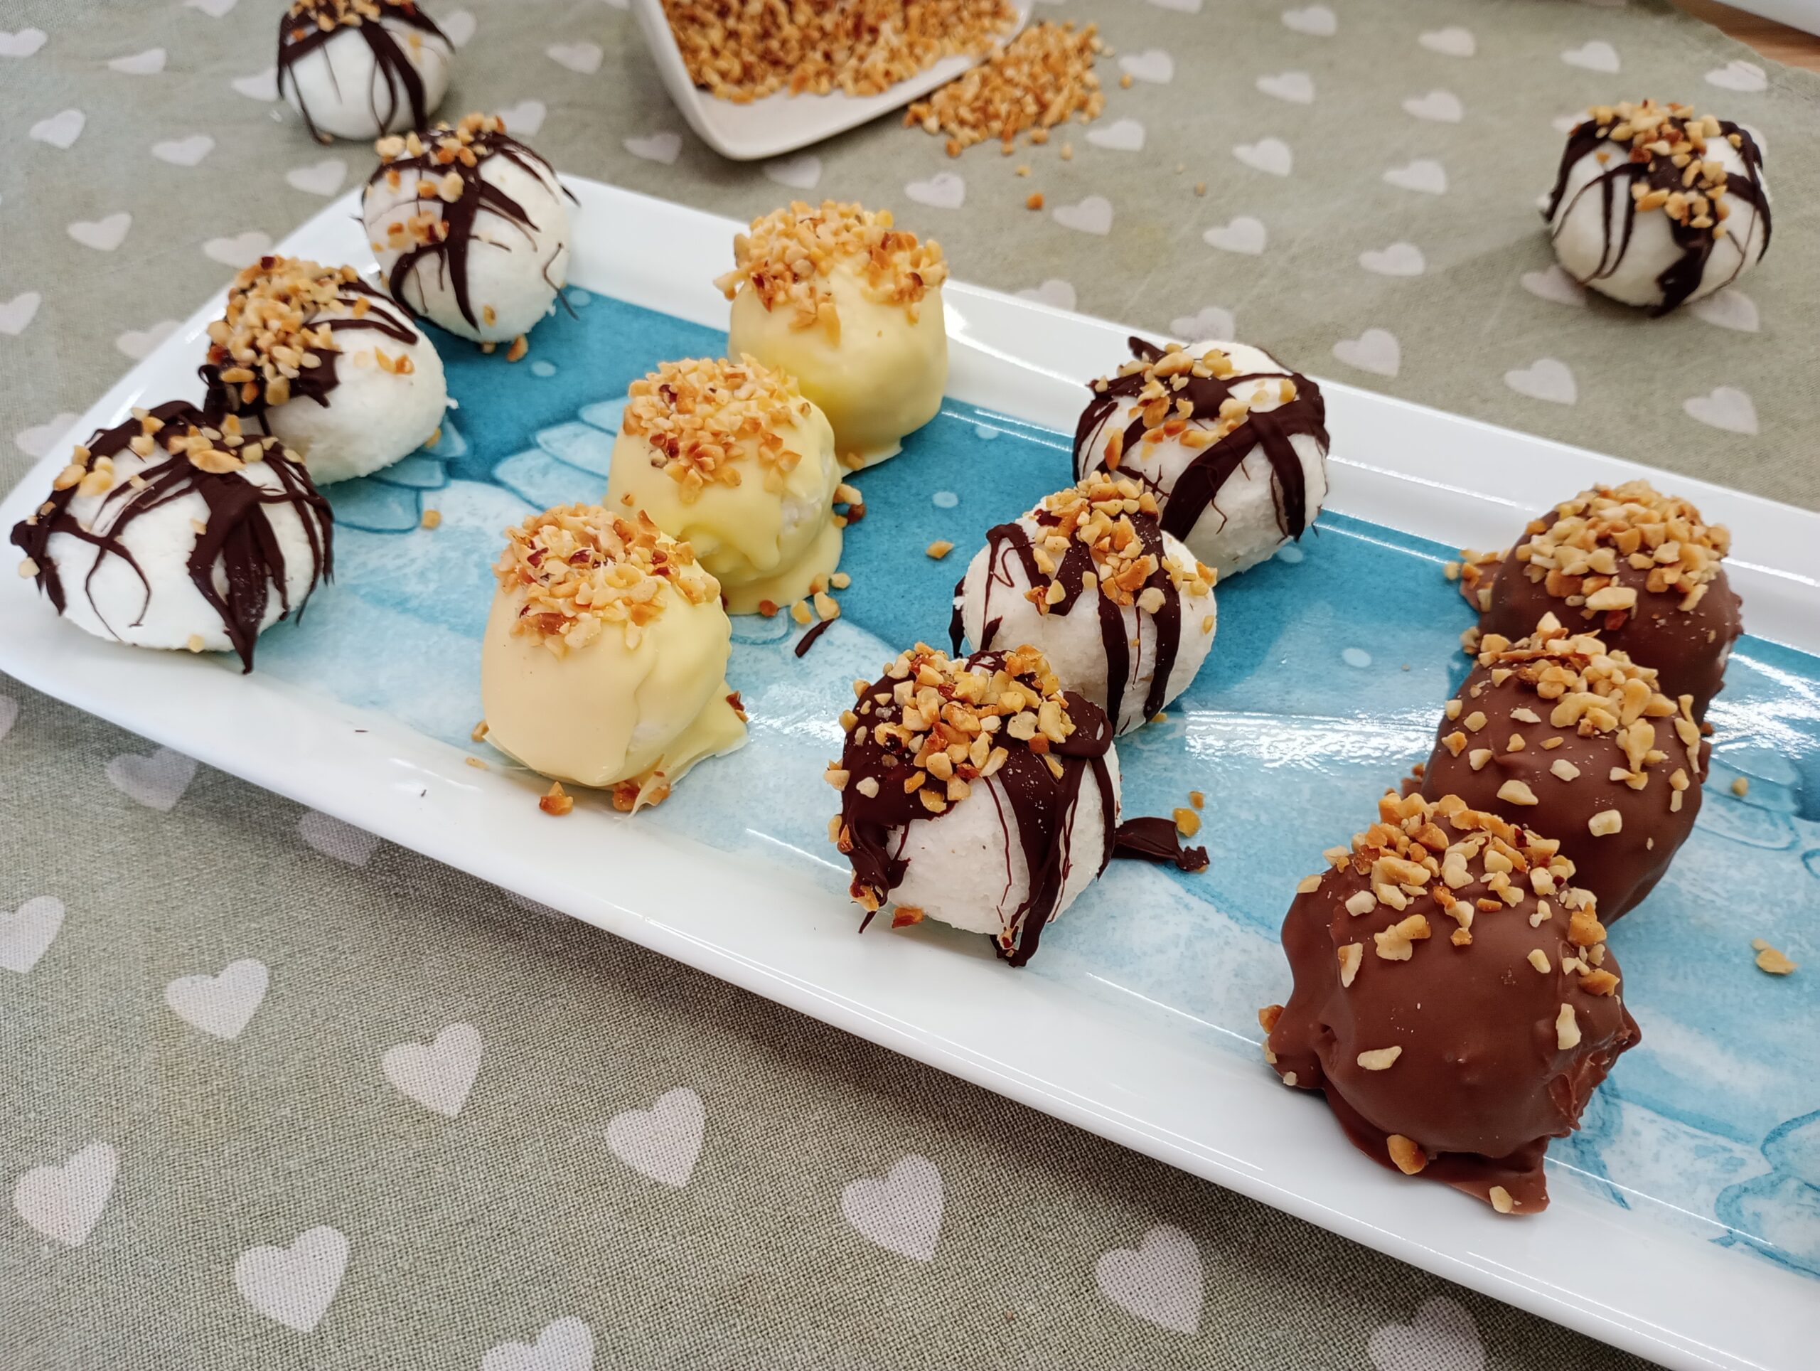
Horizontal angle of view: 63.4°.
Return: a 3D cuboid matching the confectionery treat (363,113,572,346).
[{"bbox_3d":[-0.077,-0.080,0.258,0.034,0.037,0.034,-16,54,-11],"label":"confectionery treat"}]

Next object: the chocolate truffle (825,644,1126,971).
[{"bbox_3d":[0.009,0.013,0.193,0.038,0.035,0.040,-1,53,0],"label":"chocolate truffle"}]

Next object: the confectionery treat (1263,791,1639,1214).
[{"bbox_3d":[0.064,0.034,0.173,0.042,0.040,0.044,-1,53,0],"label":"confectionery treat"}]

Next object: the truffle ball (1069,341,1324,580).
[{"bbox_3d":[0.046,-0.038,0.232,0.039,0.033,0.038,0,53,1],"label":"truffle ball"}]

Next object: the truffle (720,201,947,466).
[{"bbox_3d":[-0.012,-0.056,0.238,0.037,0.039,0.037,-4,53,-2],"label":"truffle"}]

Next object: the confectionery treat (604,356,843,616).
[{"bbox_3d":[-0.028,-0.029,0.220,0.035,0.036,0.035,-9,53,-6],"label":"confectionery treat"}]

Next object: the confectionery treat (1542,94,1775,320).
[{"bbox_3d":[0.144,-0.094,0.282,0.039,0.033,0.038,-1,53,0],"label":"confectionery treat"}]

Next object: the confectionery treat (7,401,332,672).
[{"bbox_3d":[-0.113,-0.025,0.225,0.043,0.033,0.040,0,53,1],"label":"confectionery treat"}]

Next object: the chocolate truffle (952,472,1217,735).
[{"bbox_3d":[0.025,-0.011,0.207,0.036,0.032,0.036,0,53,1],"label":"chocolate truffle"}]

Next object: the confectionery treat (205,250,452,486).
[{"bbox_3d":[-0.099,-0.055,0.248,0.038,0.032,0.038,-1,53,0],"label":"confectionery treat"}]

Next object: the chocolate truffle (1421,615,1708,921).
[{"bbox_3d":[0.087,0.010,0.194,0.036,0.035,0.039,-1,53,0],"label":"chocolate truffle"}]

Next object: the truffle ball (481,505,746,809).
[{"bbox_3d":[-0.040,-0.004,0.200,0.034,0.038,0.034,-15,54,-11],"label":"truffle ball"}]

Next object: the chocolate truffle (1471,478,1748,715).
[{"bbox_3d":[0.095,-0.009,0.202,0.033,0.036,0.033,29,59,21],"label":"chocolate truffle"}]

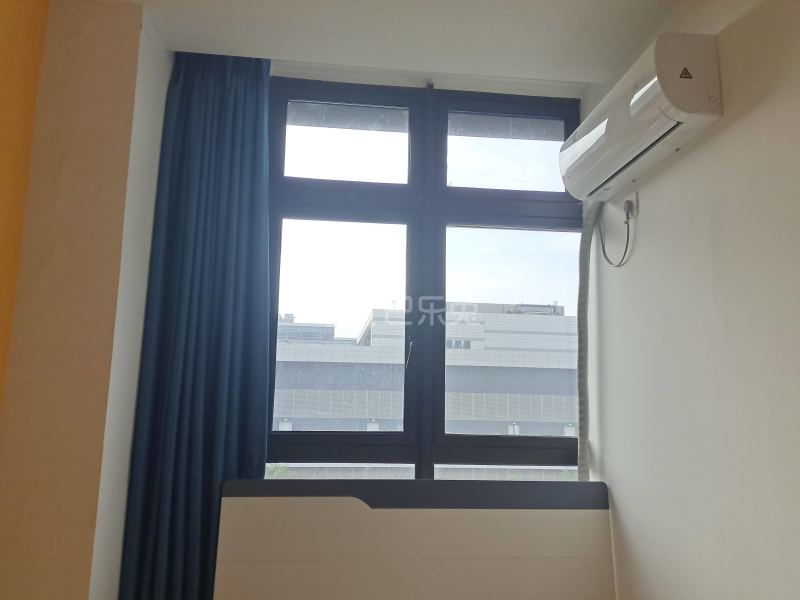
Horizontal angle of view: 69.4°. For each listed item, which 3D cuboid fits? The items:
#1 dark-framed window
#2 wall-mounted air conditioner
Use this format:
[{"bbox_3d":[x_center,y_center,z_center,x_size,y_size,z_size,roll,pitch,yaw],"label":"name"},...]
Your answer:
[{"bbox_3d":[0.095,0.007,2.695,1.565,2.099,0.110,2,-8,-5],"label":"dark-framed window"},{"bbox_3d":[0.828,-0.618,2.120,0.204,0.268,0.800,2,-8,-5],"label":"wall-mounted air conditioner"}]

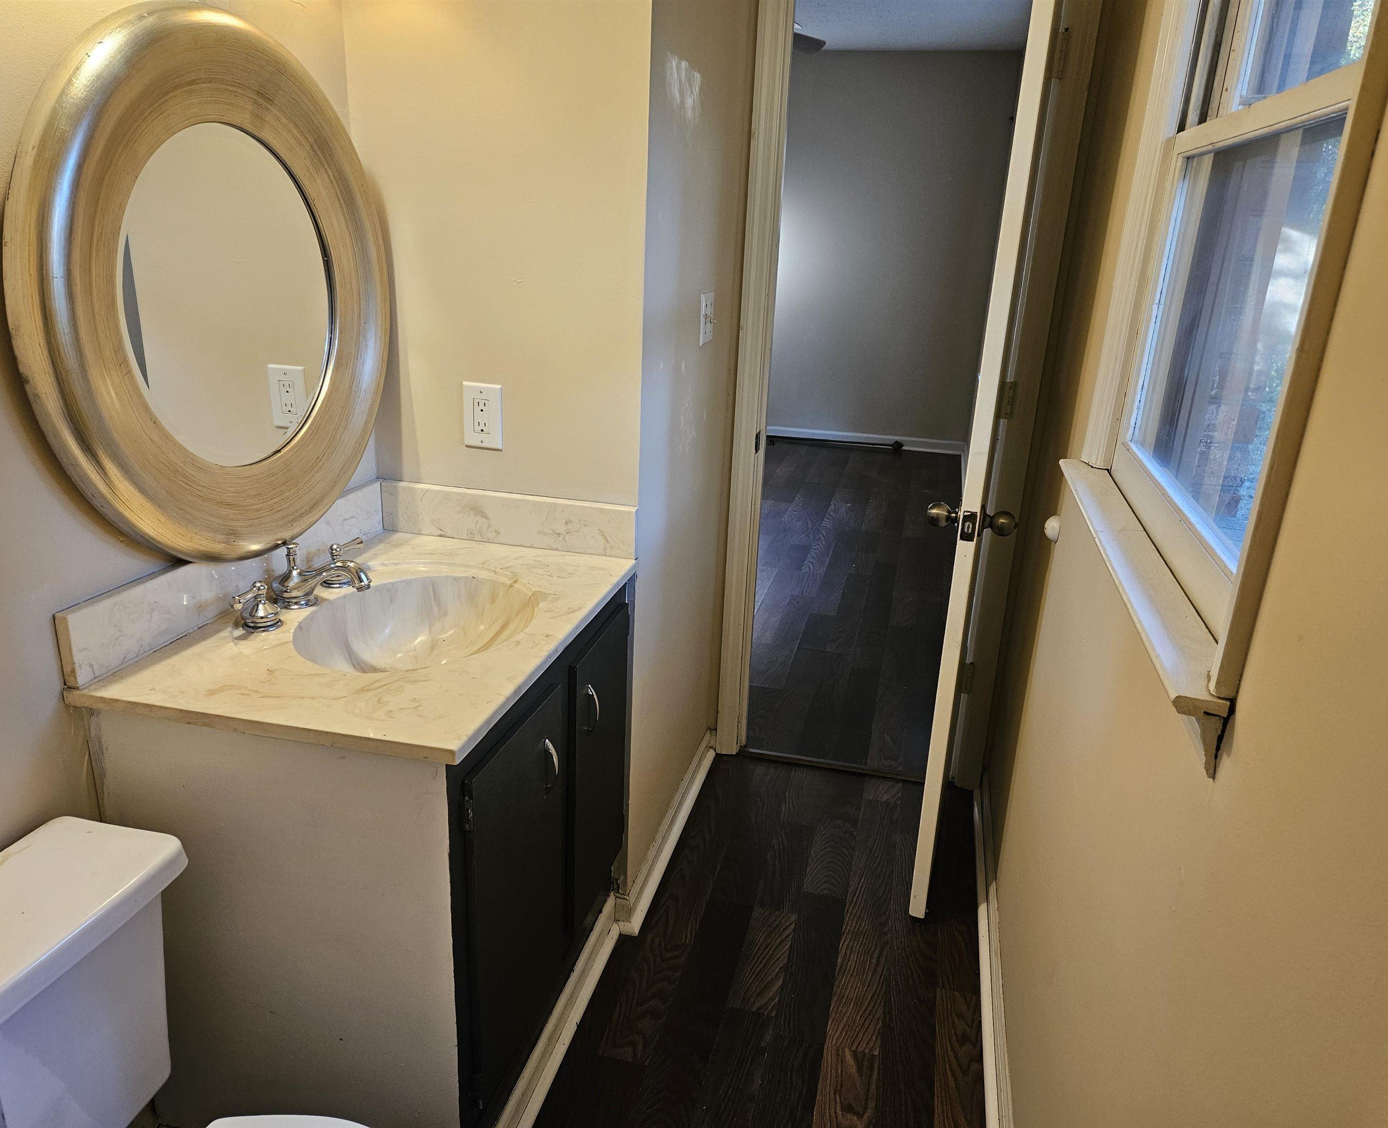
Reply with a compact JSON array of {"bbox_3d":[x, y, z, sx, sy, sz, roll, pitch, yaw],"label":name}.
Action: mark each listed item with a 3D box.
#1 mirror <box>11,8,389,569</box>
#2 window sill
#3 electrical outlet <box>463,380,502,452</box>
[{"bbox_3d":[-0.682,-0.401,1.523,0.050,0.795,0.795,7,19,12],"label":"mirror"},{"bbox_3d":[0.547,0.005,1.282,0.064,0.073,0.939,7,19,12],"label":"window sill"},{"bbox_3d":[-0.407,-0.283,1.924,0.079,0.127,0.009,7,19,12],"label":"electrical outlet"}]

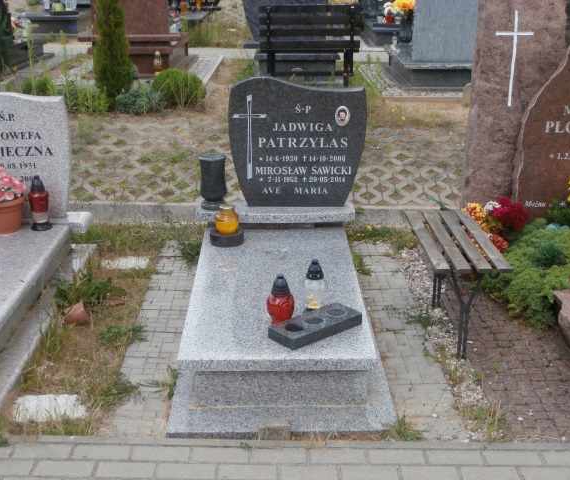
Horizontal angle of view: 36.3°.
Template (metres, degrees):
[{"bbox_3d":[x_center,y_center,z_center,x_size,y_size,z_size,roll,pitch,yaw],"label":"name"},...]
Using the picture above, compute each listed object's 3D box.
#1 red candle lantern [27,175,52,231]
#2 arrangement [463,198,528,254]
[{"bbox_3d":[-1.297,-0.203,4.594,0.114,0.286,0.114,0,19,-1],"label":"red candle lantern"},{"bbox_3d":[1.172,-0.082,4.854,0.326,0.316,0.286,0,19,-1],"label":"arrangement"}]

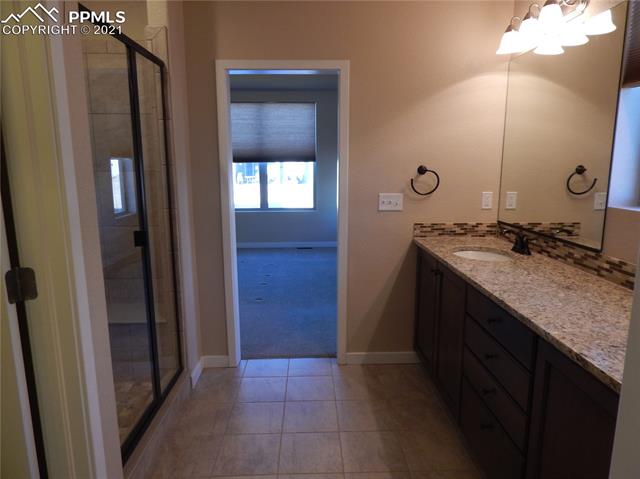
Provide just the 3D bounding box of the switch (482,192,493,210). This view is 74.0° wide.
[{"bbox_3d":[1.136,-0.263,2.876,0.067,0.111,0.009,0,10,-2],"label":"switch"}]

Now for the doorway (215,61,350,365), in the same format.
[{"bbox_3d":[-0.231,-0.123,2.920,0.846,2.070,0.140,0,10,-2],"label":"doorway"}]

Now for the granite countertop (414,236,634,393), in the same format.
[{"bbox_3d":[0.967,0.197,1.839,0.587,0.030,2.200,0,10,-2],"label":"granite countertop"}]

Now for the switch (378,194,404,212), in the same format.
[{"bbox_3d":[0.482,-0.251,2.859,0.164,0.115,0.010,0,10,-2],"label":"switch"}]

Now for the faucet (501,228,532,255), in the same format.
[{"bbox_3d":[1.121,0.007,2.445,0.150,0.135,0.150,0,10,-2],"label":"faucet"}]

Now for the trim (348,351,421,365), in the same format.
[{"bbox_3d":[0.461,0.859,3.051,0.531,0.091,0.014,0,10,-2],"label":"trim"}]

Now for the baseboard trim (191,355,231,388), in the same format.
[{"bbox_3d":[-0.742,0.895,2.889,0.192,0.083,0.280,0,10,-2],"label":"baseboard trim"}]

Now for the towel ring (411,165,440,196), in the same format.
[{"bbox_3d":[0.696,-0.391,2.812,0.186,0.191,0.065,0,10,-2],"label":"towel ring"}]

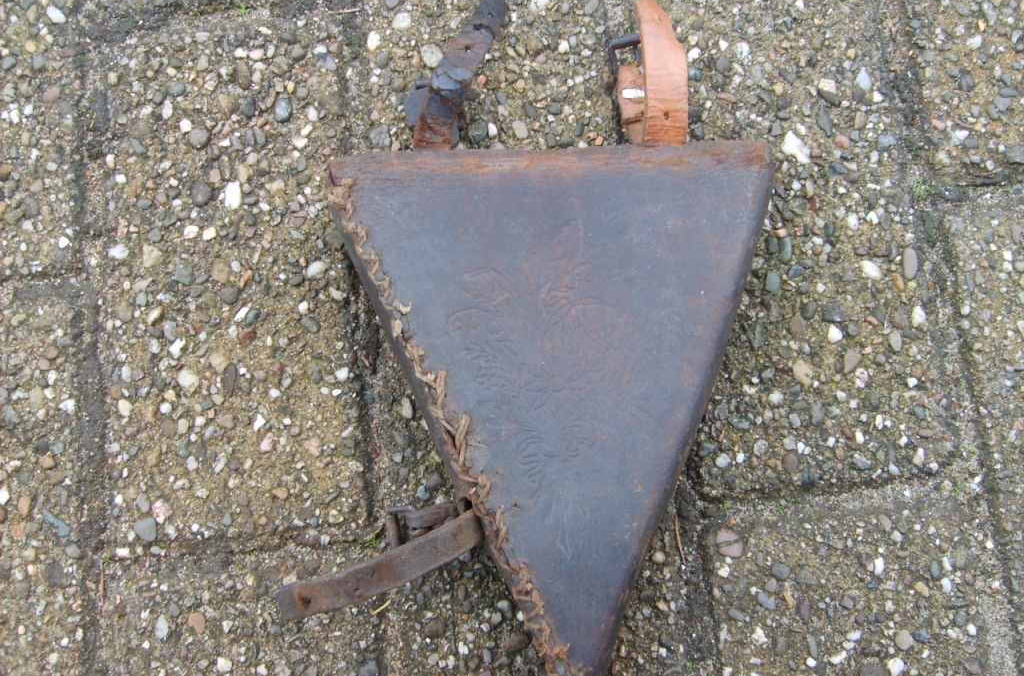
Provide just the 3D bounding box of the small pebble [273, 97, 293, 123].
[{"bbox_3d":[-0.095,-0.095,0.429,0.008,0.005,0.011,1,79,4],"label":"small pebble"}]

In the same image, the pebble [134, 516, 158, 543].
[{"bbox_3d":[-0.141,0.074,0.399,0.009,0.005,0.009,-5,78,3],"label":"pebble"}]

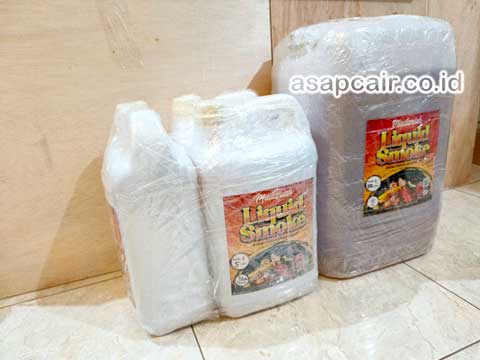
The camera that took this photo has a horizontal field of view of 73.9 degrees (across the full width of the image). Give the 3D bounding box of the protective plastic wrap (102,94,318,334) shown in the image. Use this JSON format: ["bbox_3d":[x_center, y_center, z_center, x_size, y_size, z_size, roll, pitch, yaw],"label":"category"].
[{"bbox_3d":[-0.052,0.030,0.528,0.296,0.323,0.224,-10,18,-19],"label":"protective plastic wrap"}]

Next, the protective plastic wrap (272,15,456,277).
[{"bbox_3d":[0.221,-0.066,0.614,0.291,0.415,0.211,-10,18,-19],"label":"protective plastic wrap"}]

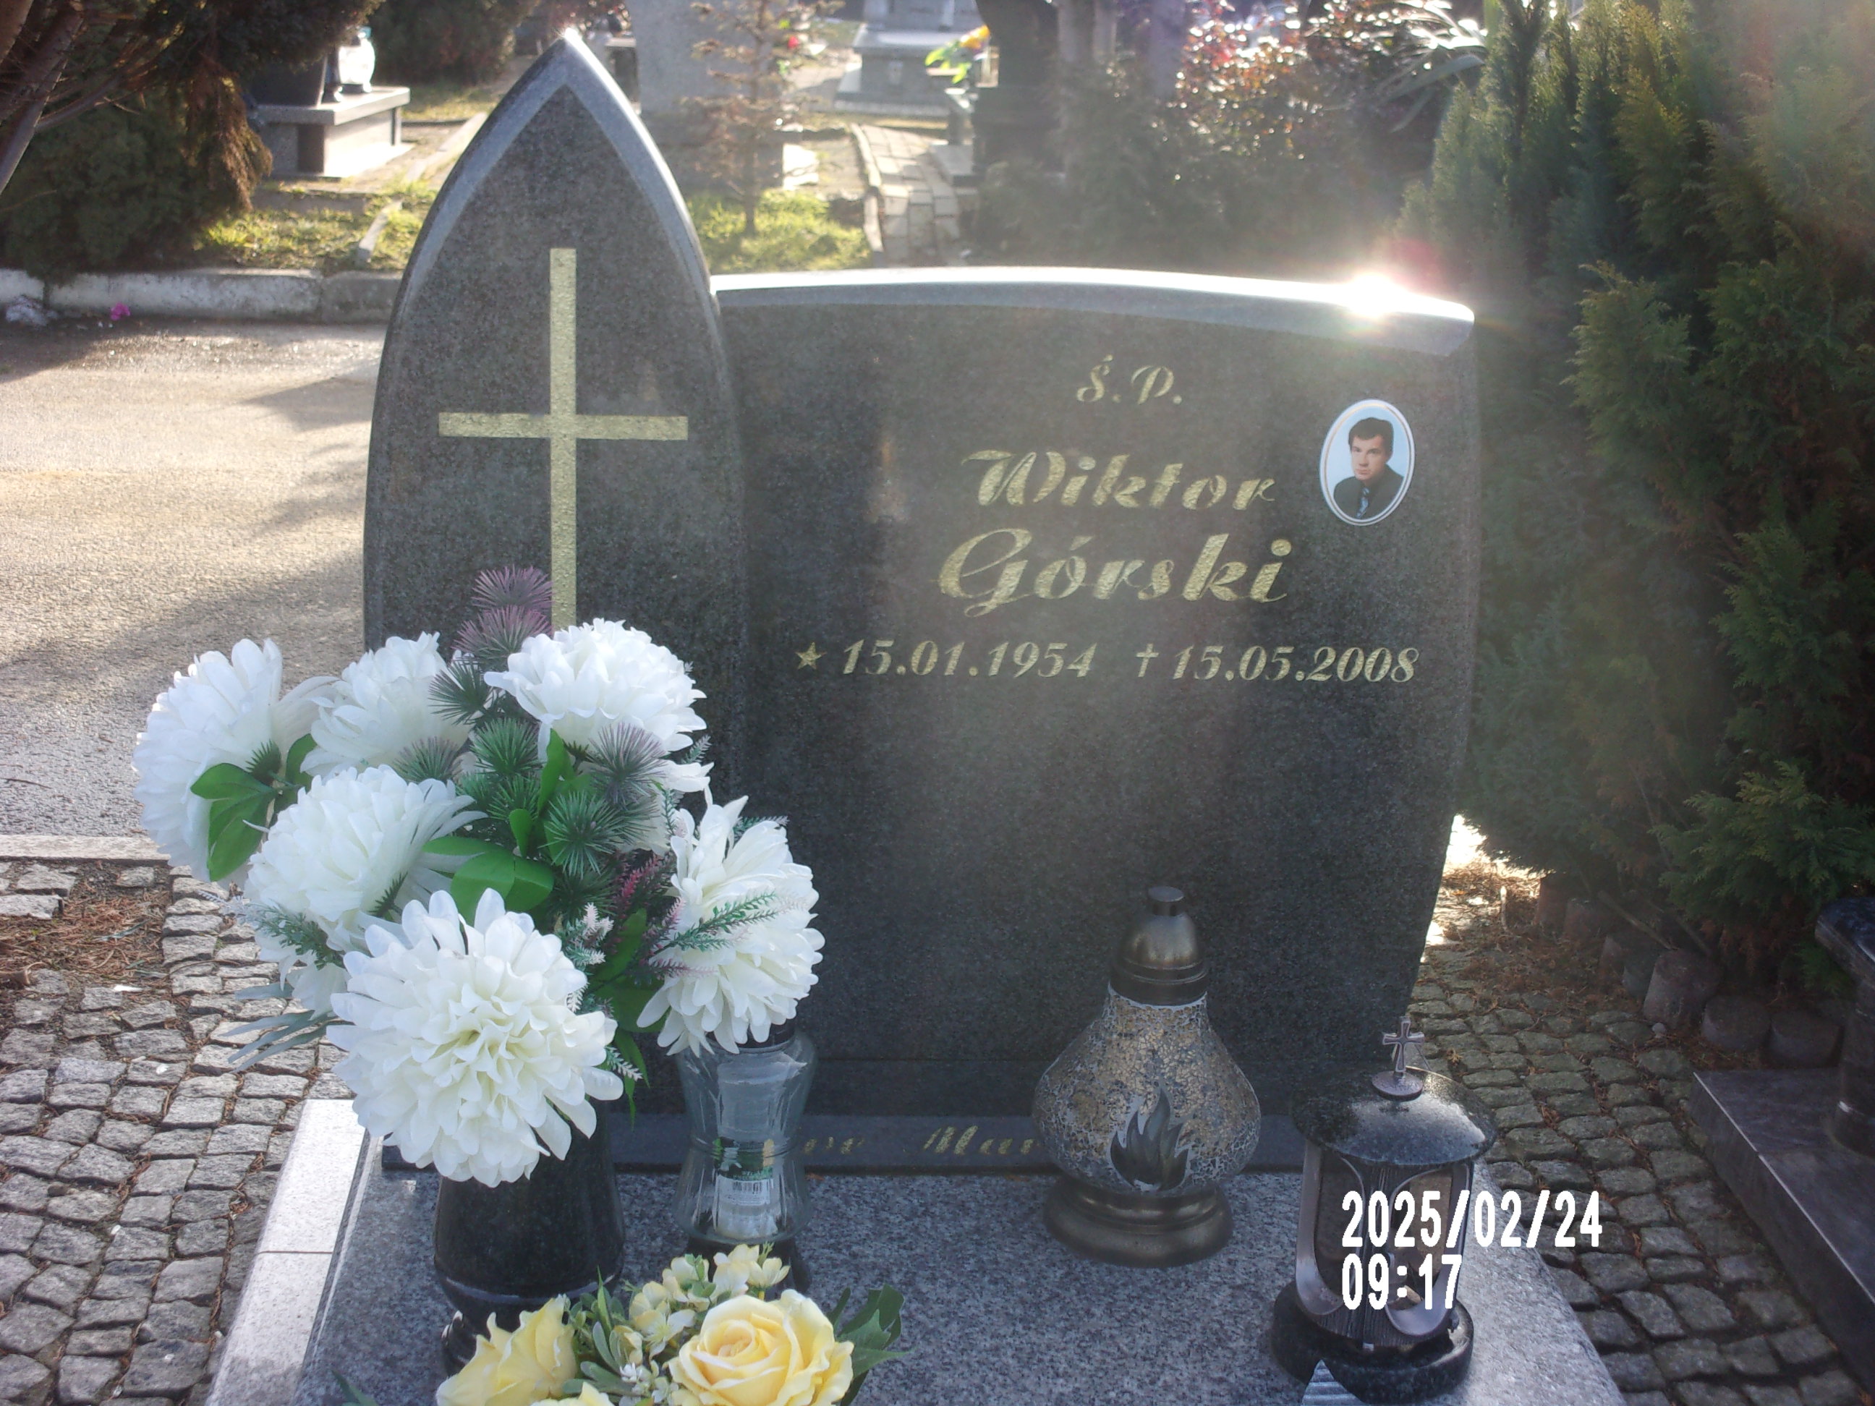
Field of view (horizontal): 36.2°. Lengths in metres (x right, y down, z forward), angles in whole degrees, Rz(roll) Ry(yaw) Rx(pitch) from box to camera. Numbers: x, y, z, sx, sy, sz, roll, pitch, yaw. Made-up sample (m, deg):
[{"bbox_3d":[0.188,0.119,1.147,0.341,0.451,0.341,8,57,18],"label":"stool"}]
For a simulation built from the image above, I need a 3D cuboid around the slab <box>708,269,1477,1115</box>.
[{"bbox_3d":[0.145,-0.023,2.796,0.745,0.782,0.105,1,17,-5],"label":"slab"}]

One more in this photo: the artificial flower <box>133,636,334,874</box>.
[{"bbox_3d":[-0.556,0.044,2.250,0.115,0.178,0.163,5,16,25],"label":"artificial flower"}]

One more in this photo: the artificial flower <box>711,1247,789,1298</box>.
[{"bbox_3d":[-0.137,0.414,2.090,0.056,0.038,0.047,1,17,-5],"label":"artificial flower"}]

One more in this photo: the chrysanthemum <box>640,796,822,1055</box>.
[{"bbox_3d":[-0.157,0.170,2.190,0.113,0.186,0.165,8,17,31],"label":"chrysanthemum"}]

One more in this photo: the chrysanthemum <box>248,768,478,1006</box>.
[{"bbox_3d":[-0.439,0.137,2.160,0.118,0.185,0.175,28,11,-15],"label":"chrysanthemum"}]

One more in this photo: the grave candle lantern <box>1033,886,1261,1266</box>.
[{"bbox_3d":[0.192,0.323,2.591,0.206,0.326,0.206,3,17,2],"label":"grave candle lantern"}]

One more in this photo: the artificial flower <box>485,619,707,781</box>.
[{"bbox_3d":[-0.265,-0.004,2.220,0.180,0.120,0.175,11,6,-8],"label":"artificial flower"}]

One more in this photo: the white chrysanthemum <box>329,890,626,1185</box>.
[{"bbox_3d":[-0.330,0.240,2.060,0.208,0.208,0.120,0,-6,-8],"label":"white chrysanthemum"}]

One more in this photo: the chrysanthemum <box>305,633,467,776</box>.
[{"bbox_3d":[-0.443,0.004,2.310,0.155,0.122,0.155,-15,-3,0],"label":"chrysanthemum"}]

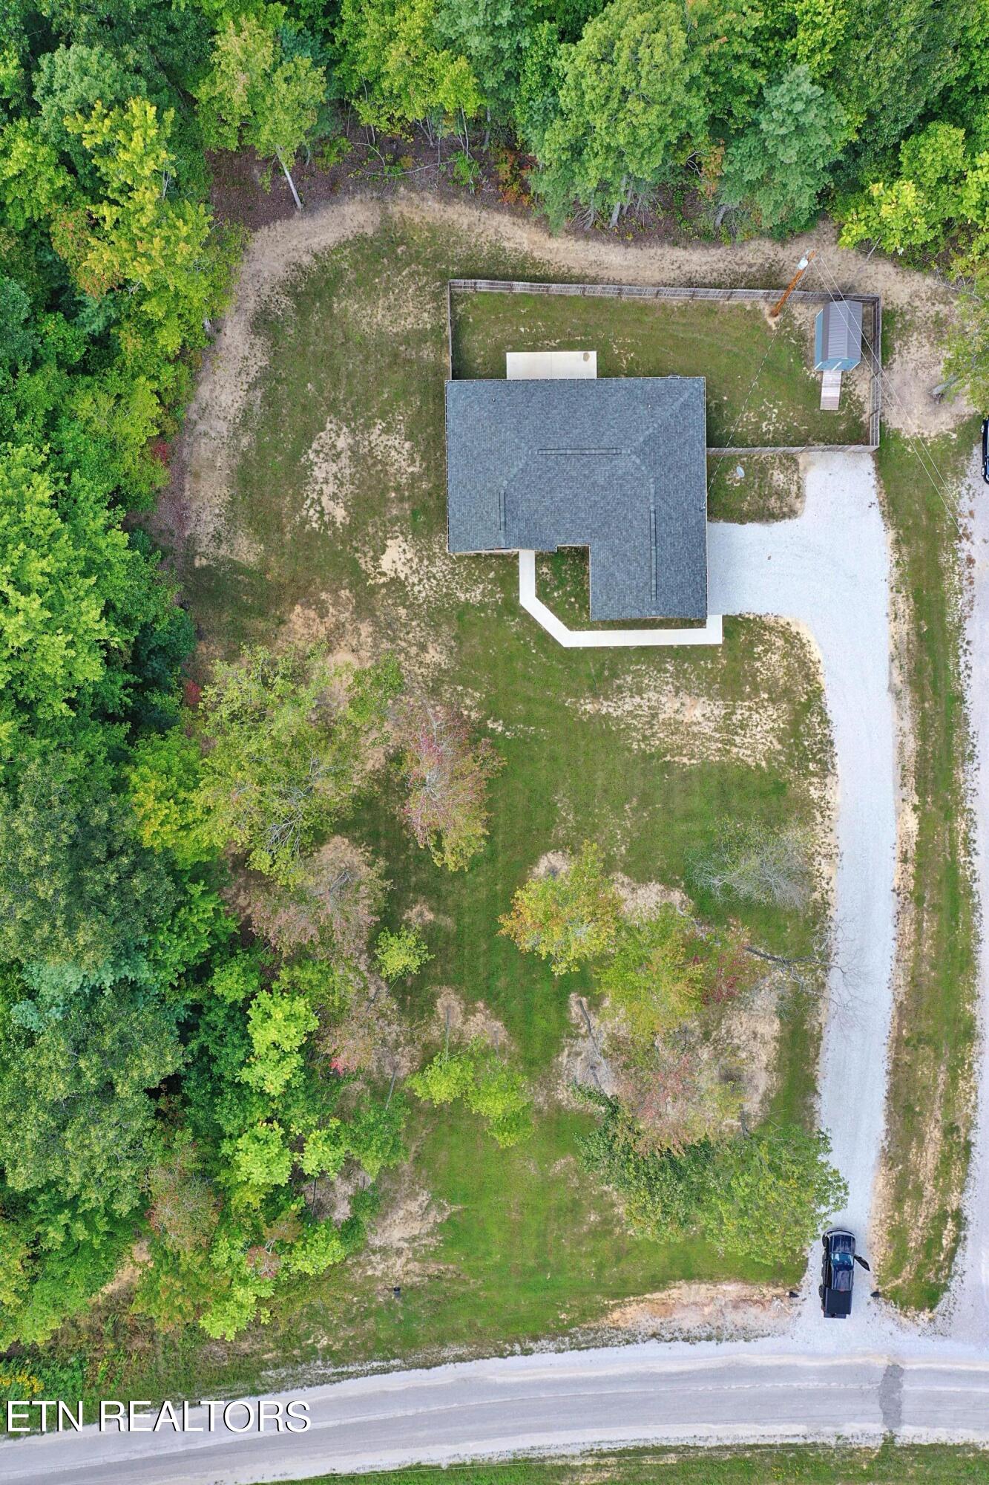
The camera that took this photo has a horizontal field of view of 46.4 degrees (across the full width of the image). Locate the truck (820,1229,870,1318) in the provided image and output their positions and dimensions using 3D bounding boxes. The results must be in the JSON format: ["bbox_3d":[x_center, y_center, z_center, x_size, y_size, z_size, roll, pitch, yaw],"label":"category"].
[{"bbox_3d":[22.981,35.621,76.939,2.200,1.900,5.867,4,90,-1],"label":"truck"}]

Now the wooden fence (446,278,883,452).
[{"bbox_3d":[11.295,-24.873,76.730,28.518,1.900,10.941,0,90,-1],"label":"wooden fence"}]

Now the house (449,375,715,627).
[{"bbox_3d":[5.404,-15.751,75.034,16.829,5.200,15.653,-1,90,-1],"label":"house"}]

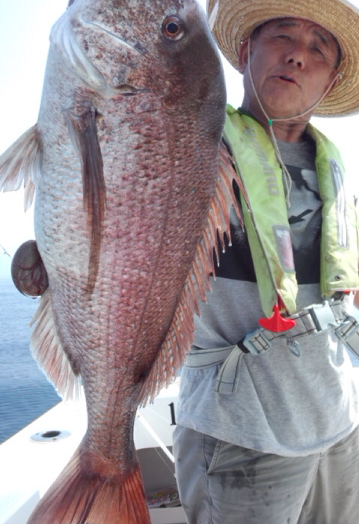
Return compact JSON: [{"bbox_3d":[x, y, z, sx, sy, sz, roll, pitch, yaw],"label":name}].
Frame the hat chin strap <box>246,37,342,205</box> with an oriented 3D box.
[{"bbox_3d":[0.197,-0.245,0.800,0.160,0.290,0.100,0,-2,7],"label":"hat chin strap"}]

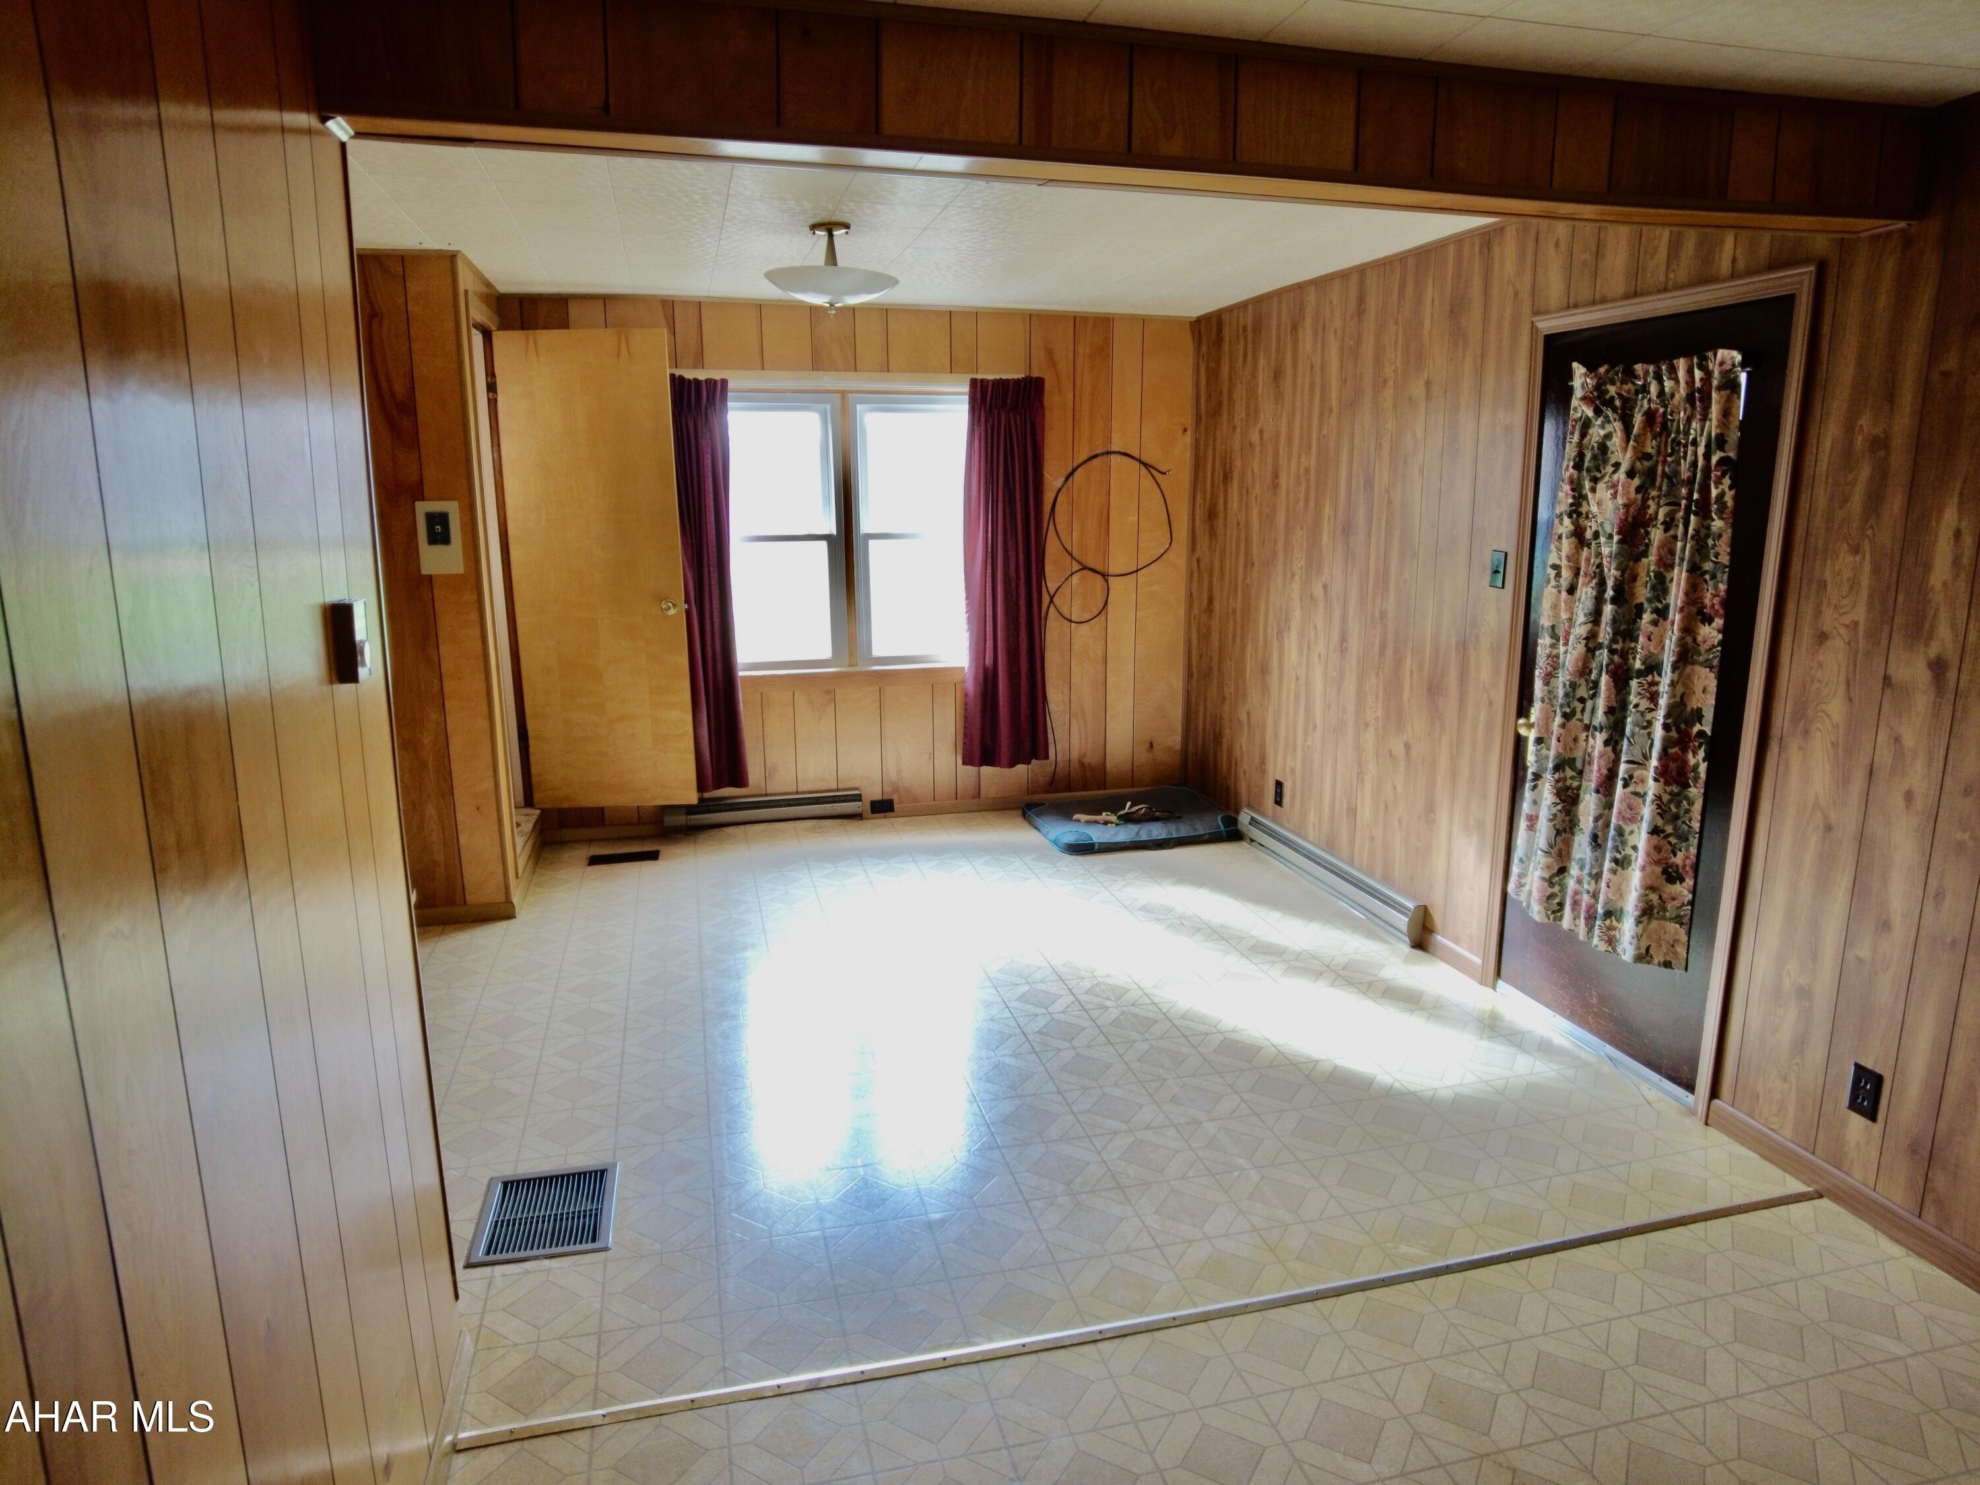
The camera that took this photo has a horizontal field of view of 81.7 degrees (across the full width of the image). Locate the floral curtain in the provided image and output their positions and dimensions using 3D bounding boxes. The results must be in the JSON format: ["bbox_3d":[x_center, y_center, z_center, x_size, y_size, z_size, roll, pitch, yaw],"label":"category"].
[{"bbox_3d":[1.704,-0.228,3.059,0.100,1.560,0.680,-3,12,-14],"label":"floral curtain"}]

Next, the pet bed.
[{"bbox_3d":[0.692,0.372,5.609,0.910,0.090,0.720,-3,12,-14],"label":"pet bed"}]

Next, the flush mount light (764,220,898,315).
[{"bbox_3d":[-0.509,-1.518,3.686,0.425,0.265,0.425,-3,12,-14],"label":"flush mount light"}]

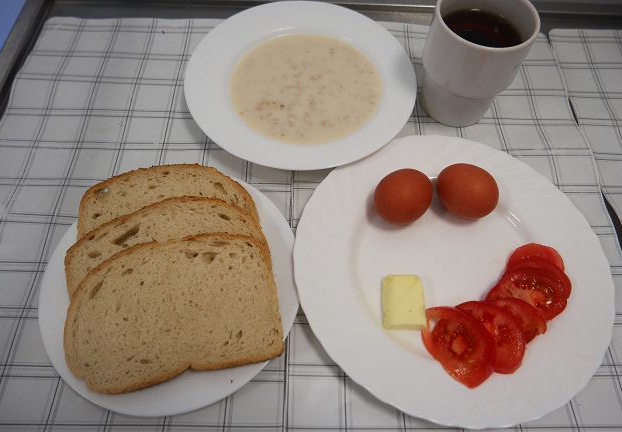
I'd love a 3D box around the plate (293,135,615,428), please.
[{"bbox_3d":[0.110,0.038,0.351,0.247,0.022,0.247,0,60,-1],"label":"plate"}]

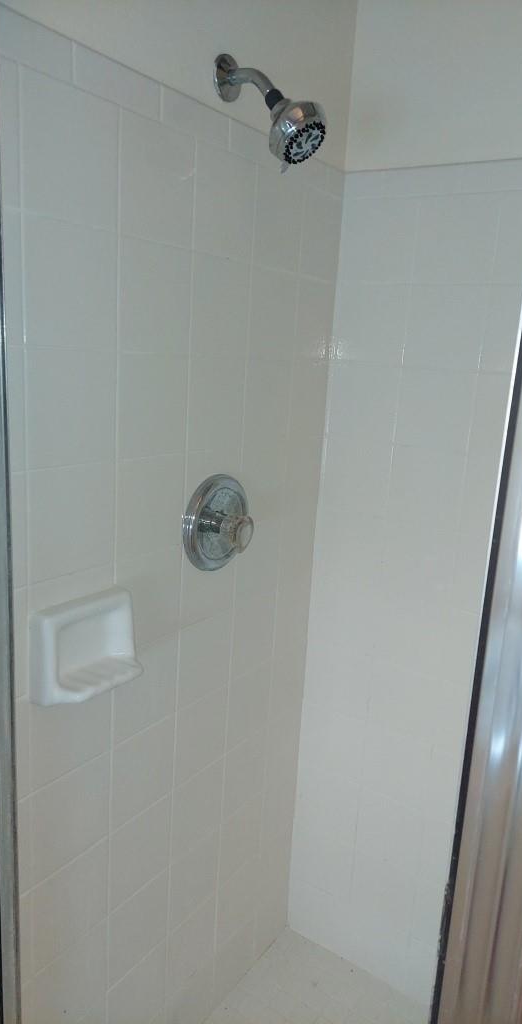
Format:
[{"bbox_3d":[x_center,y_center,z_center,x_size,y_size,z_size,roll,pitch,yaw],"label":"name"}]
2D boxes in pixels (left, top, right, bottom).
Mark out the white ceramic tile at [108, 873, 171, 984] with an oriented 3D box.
[{"bbox_3d":[-0.216,0.730,1.261,0.009,0.150,0.149,12,15,34],"label":"white ceramic tile"}]

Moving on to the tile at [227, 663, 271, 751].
[{"bbox_3d":[-0.025,0.391,1.444,0.009,0.151,0.151,12,15,33],"label":"tile"}]

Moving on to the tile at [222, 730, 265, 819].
[{"bbox_3d":[-0.033,0.537,1.470,0.009,0.150,0.149,12,15,34],"label":"tile"}]

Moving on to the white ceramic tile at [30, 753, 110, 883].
[{"bbox_3d":[-0.287,0.459,1.079,0.009,0.152,0.152,12,15,33],"label":"white ceramic tile"}]

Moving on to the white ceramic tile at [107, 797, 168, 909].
[{"bbox_3d":[-0.209,0.586,1.237,0.009,0.152,0.152,12,15,33],"label":"white ceramic tile"}]

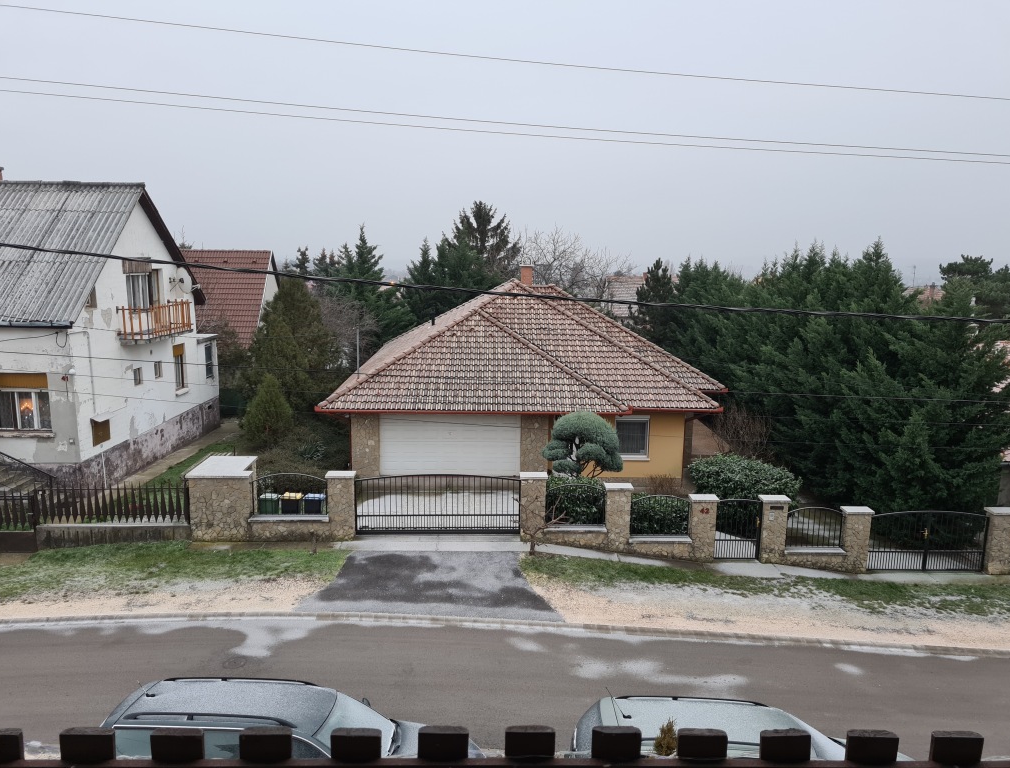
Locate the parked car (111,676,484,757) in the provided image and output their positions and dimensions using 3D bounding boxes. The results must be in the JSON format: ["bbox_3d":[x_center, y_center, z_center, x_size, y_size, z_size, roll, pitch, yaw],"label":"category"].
[{"bbox_3d":[-2.494,4.238,8.919,4.700,1.500,1.800,2,6,1],"label":"parked car"}]

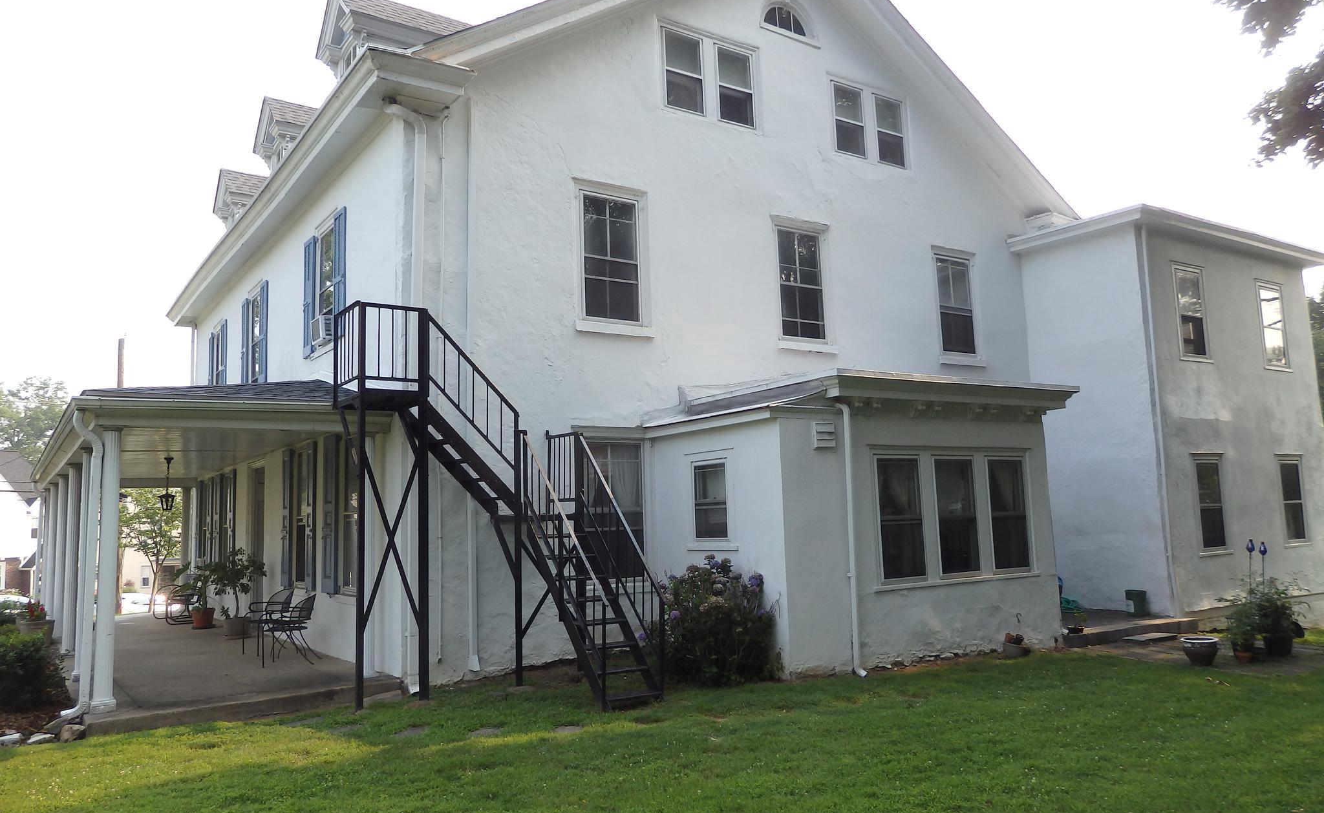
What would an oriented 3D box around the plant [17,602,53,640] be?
[{"bbox_3d":[-9.125,3.210,13.928,0.535,0.728,0.535,3,-8,-34],"label":"plant"}]

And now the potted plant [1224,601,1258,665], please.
[{"bbox_3d":[6.835,2.646,11.359,0.374,0.728,0.374,3,-8,-34],"label":"potted plant"}]

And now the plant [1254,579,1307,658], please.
[{"bbox_3d":[7.748,2.639,12.064,0.659,0.979,0.659,3,-8,-34],"label":"plant"}]

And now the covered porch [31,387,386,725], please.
[{"bbox_3d":[-8.171,1.837,15.432,3.233,3.887,14.266,3,-8,-35],"label":"covered porch"}]

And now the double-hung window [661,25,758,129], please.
[{"bbox_3d":[0.707,-4.839,14.169,1.767,1.263,0.115,3,-8,-35],"label":"double-hung window"}]

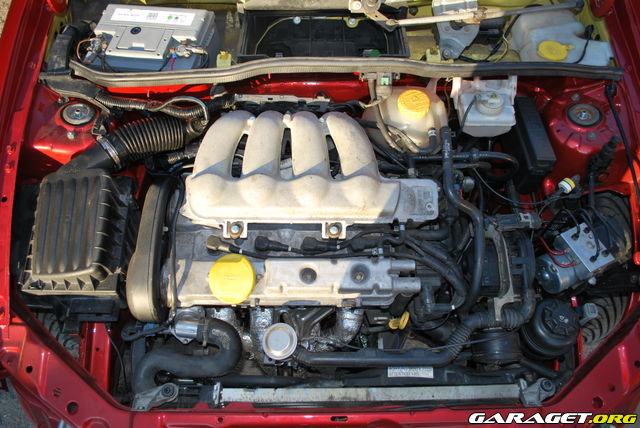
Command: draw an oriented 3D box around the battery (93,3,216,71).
[{"bbox_3d":[-0.368,-0.345,1.121,0.243,0.180,0.175,5,57,3],"label":"battery"}]

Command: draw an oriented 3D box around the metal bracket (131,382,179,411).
[{"bbox_3d":[-0.286,0.320,0.851,0.078,0.026,0.032,-20,57,-13],"label":"metal bracket"}]

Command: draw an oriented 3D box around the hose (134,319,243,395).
[{"bbox_3d":[-0.229,0.249,0.839,0.178,0.090,0.105,0,55,0],"label":"hose"}]

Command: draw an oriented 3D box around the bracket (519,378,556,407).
[{"bbox_3d":[0.377,0.315,0.848,0.060,0.028,0.038,0,55,0],"label":"bracket"}]

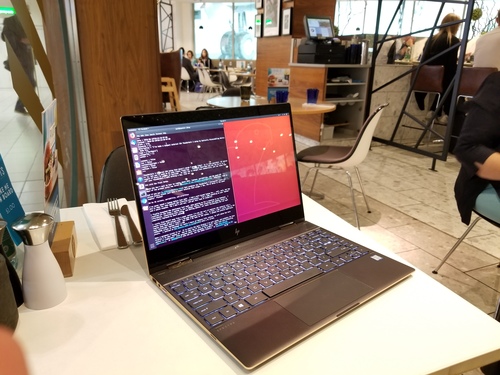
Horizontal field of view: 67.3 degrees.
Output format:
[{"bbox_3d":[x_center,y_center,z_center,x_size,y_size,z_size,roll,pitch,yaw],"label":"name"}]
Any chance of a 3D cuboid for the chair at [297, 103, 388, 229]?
[{"bbox_3d":[0.603,-0.175,2.596,0.560,0.815,0.470,9,20,24],"label":"chair"}]

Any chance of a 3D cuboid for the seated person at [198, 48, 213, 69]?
[{"bbox_3d":[-1.571,-4.201,13.200,0.500,1.280,0.720,4,18,8],"label":"seated person"}]

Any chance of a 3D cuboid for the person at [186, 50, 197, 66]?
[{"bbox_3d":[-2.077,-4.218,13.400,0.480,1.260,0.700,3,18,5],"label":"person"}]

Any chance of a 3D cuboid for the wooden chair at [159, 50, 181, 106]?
[{"bbox_3d":[-1.715,-2.237,8.000,0.500,1.120,0.520,-5,19,-17],"label":"wooden chair"}]

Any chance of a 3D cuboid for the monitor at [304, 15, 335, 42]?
[{"bbox_3d":[0.879,-2.007,4.750,0.370,0.330,0.190,-8,20,-25],"label":"monitor"}]

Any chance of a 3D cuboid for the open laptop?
[{"bbox_3d":[0.033,0.018,0.520,0.307,0.225,0.279,-13,22,-36],"label":"open laptop"}]

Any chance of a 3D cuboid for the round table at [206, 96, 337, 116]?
[{"bbox_3d":[0.148,-0.300,3.048,1.020,0.745,1.050,1,18,0],"label":"round table"}]

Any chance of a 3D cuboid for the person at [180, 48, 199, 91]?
[{"bbox_3d":[-1.981,-3.912,12.500,0.800,1.330,0.520,-12,22,-34],"label":"person"}]

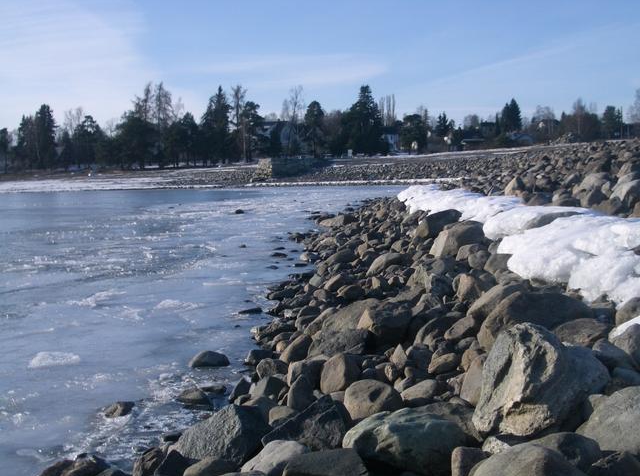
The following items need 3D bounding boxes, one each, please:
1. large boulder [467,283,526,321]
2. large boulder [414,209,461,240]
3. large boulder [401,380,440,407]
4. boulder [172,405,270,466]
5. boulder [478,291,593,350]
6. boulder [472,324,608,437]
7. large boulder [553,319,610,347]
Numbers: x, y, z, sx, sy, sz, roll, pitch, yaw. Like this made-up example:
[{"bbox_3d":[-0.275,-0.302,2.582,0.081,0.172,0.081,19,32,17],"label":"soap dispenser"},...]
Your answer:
[{"bbox_3d":[1.773,0.658,9.100,0.603,0.391,0.500,0,5,0],"label":"large boulder"},{"bbox_3d":[2.418,-0.293,18.500,1.043,0.638,0.850,0,5,7],"label":"large boulder"},{"bbox_3d":[0.743,1.143,6.700,0.296,0.193,0.240,0,5,0],"label":"large boulder"},{"bbox_3d":[-0.628,1.254,5.800,0.652,0.350,0.500,-1,5,-6],"label":"boulder"},{"bbox_3d":[1.864,0.719,7.800,0.999,0.492,0.650,0,5,0],"label":"boulder"},{"bbox_3d":[1.282,0.797,5.250,0.720,0.570,0.620,3,6,34],"label":"boulder"},{"bbox_3d":[2.018,0.744,7.000,0.458,0.260,0.420,1,5,16],"label":"large boulder"}]

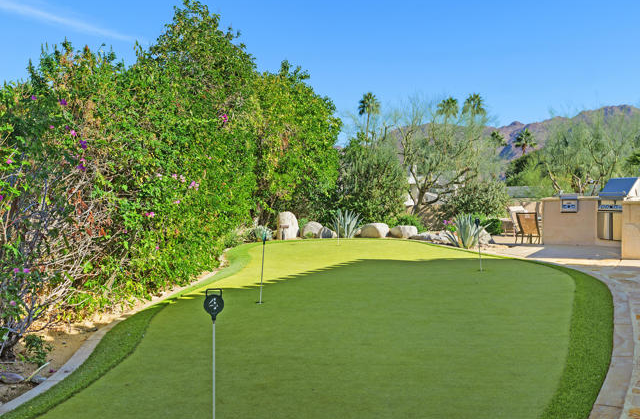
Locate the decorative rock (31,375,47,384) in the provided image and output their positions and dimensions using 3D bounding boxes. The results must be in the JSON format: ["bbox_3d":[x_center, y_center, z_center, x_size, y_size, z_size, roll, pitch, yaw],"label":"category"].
[{"bbox_3d":[-1.866,1.139,4.150,0.123,0.070,0.100,0,2,0],"label":"decorative rock"}]

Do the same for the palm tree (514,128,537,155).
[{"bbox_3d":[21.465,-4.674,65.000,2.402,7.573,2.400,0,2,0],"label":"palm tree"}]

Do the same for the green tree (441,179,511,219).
[{"bbox_3d":[4.587,-0.176,18.300,2.088,1.470,1.800,0,2,0],"label":"green tree"}]

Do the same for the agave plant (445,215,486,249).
[{"bbox_3d":[3.236,0.479,13.700,0.991,0.760,0.900,0,2,0],"label":"agave plant"}]

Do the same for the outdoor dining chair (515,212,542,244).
[{"bbox_3d":[4.992,0.512,14.900,0.580,0.867,0.620,2,2,41],"label":"outdoor dining chair"}]

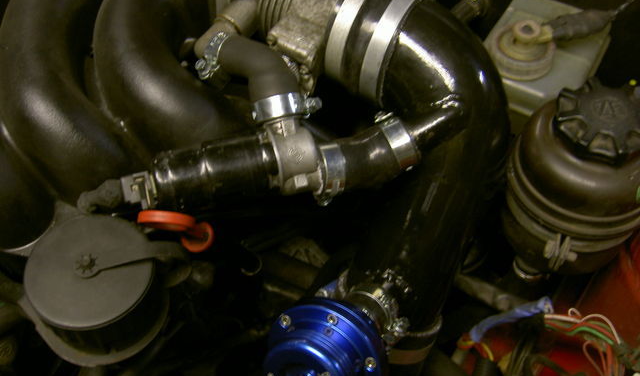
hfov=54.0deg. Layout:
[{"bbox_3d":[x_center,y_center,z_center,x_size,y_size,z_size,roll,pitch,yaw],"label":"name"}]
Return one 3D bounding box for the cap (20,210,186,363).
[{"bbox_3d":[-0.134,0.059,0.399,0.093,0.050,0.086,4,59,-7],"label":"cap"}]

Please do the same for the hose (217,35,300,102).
[{"bbox_3d":[-0.040,-0.078,0.405,0.055,0.036,0.046,2,62,-5],"label":"hose"}]

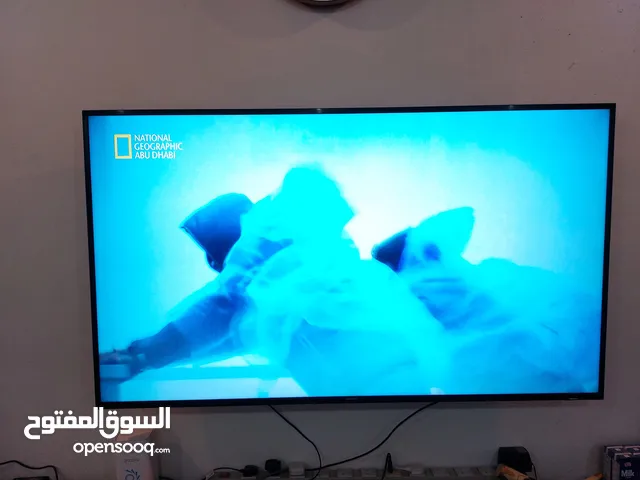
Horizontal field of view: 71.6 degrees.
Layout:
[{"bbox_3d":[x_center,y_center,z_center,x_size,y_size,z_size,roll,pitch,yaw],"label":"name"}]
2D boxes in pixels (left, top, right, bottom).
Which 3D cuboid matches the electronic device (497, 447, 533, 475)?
[{"bbox_3d":[0.550,0.618,1.250,0.074,0.051,0.047,-1,5,0],"label":"electronic device"}]

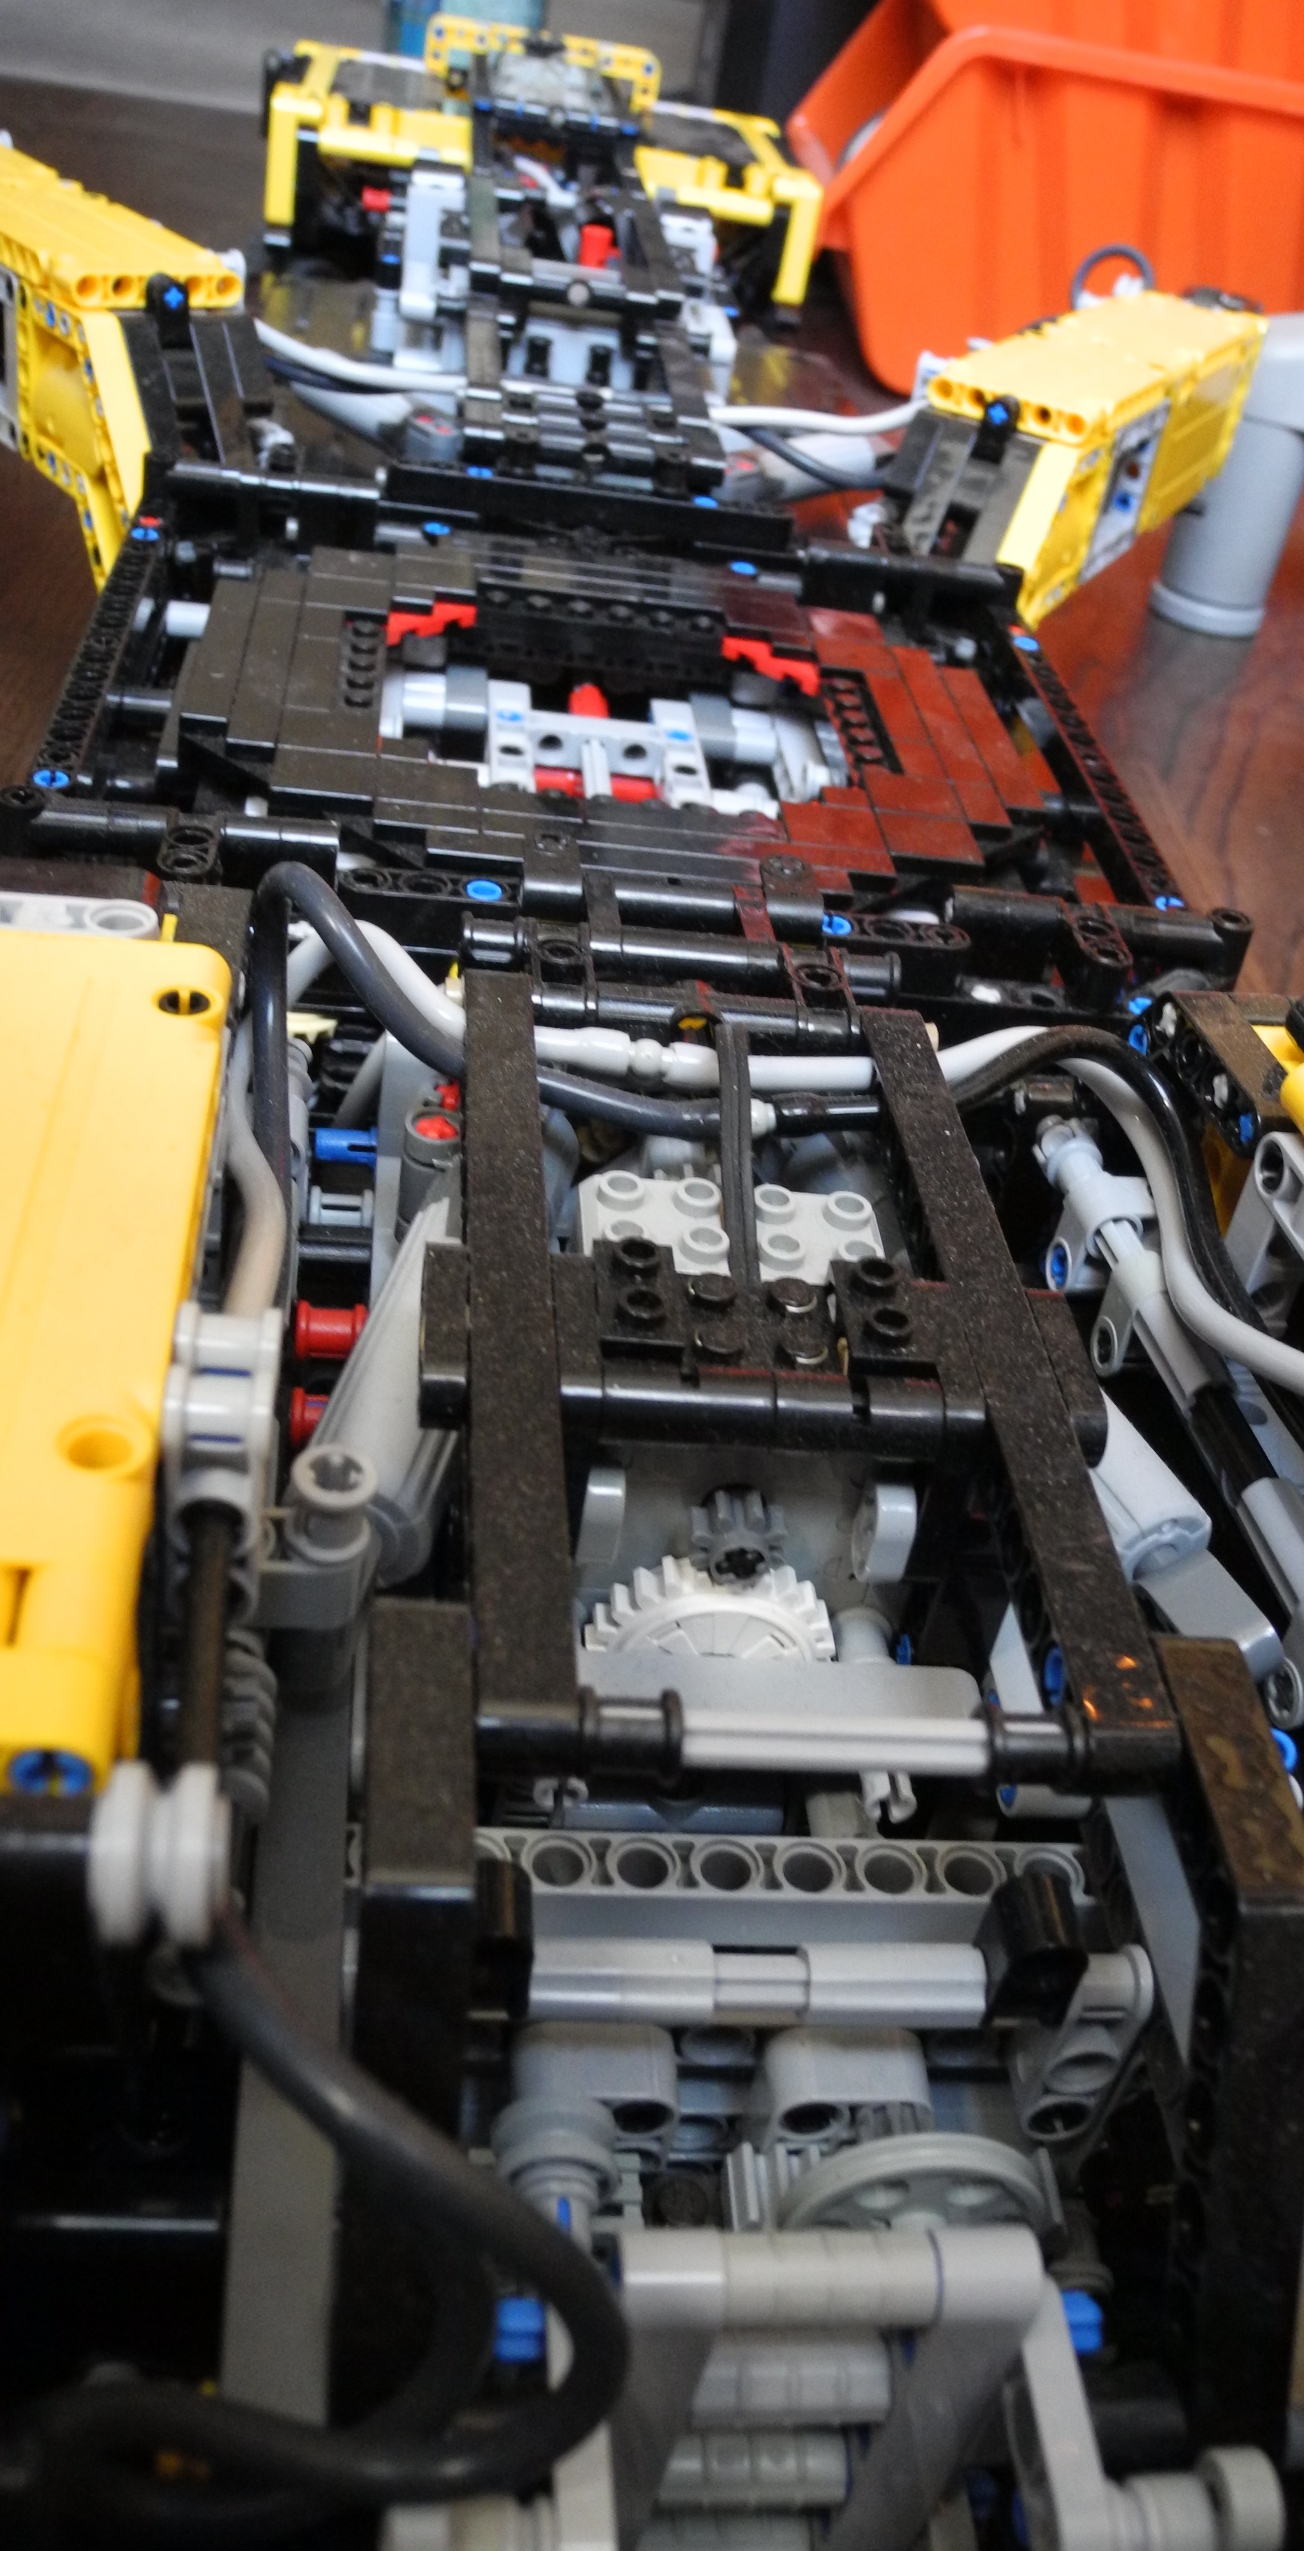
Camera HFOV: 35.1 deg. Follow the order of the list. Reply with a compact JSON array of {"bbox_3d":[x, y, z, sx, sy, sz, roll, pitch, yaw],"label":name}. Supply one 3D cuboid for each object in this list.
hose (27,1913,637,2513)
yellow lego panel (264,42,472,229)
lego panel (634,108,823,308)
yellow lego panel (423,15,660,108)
[{"bbox_3d":[-0.021,0.065,0.143,0.039,0.027,0.036,4,37,-9],"label":"hose"},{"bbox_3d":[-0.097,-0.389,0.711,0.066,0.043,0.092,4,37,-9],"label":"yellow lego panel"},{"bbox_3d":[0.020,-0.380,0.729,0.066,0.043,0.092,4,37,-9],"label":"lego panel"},{"bbox_3d":[-0.041,-0.461,0.785,0.088,0.024,0.009,4,37,-9],"label":"yellow lego panel"}]

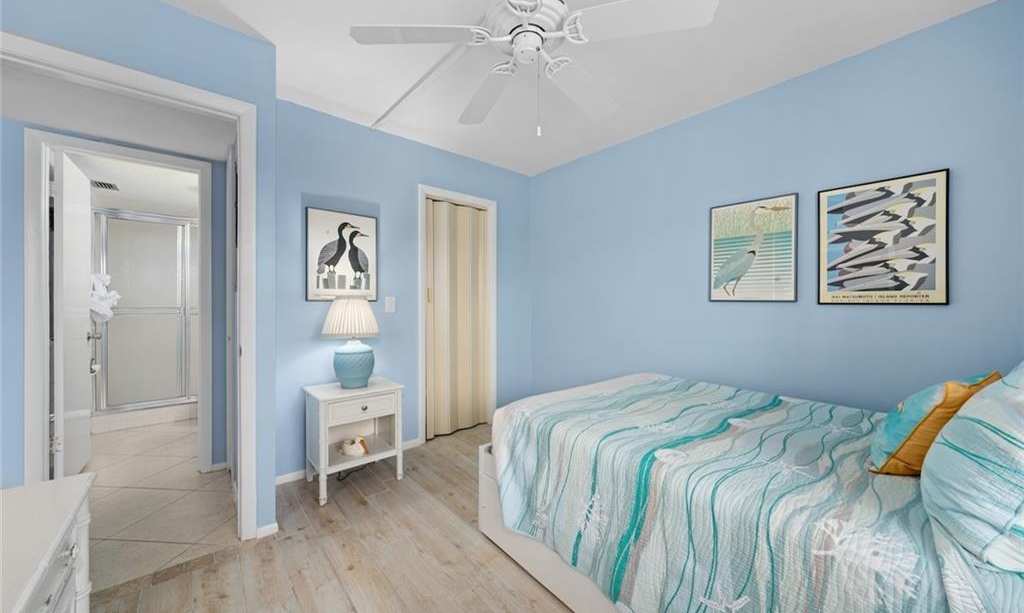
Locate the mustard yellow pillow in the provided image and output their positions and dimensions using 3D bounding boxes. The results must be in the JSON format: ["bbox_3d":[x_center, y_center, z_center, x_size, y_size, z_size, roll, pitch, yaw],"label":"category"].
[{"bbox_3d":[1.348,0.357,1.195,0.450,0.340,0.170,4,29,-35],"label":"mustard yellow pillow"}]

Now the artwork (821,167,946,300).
[{"bbox_3d":[1.826,-0.314,1.845,0.022,0.614,0.464,0,0,-40],"label":"artwork"}]

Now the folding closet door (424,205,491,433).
[{"bbox_3d":[-0.482,0.102,3.276,0.670,2.015,0.065,0,0,-40],"label":"folding closet door"}]

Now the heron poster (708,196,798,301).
[{"bbox_3d":[1.467,-0.336,2.268,0.022,0.617,0.465,0,0,-40],"label":"heron poster"}]

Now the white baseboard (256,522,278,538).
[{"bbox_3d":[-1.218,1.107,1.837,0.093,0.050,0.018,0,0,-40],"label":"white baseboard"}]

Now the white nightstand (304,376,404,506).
[{"bbox_3d":[-1.014,0.826,2.390,0.515,0.609,0.401,0,0,-40],"label":"white nightstand"}]

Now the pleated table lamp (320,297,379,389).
[{"bbox_3d":[-1.032,0.228,2.398,0.346,0.590,0.346,0,0,-40],"label":"pleated table lamp"}]

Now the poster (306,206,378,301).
[{"bbox_3d":[-1.175,-0.342,2.588,0.473,0.620,0.022,0,0,-40],"label":"poster"}]

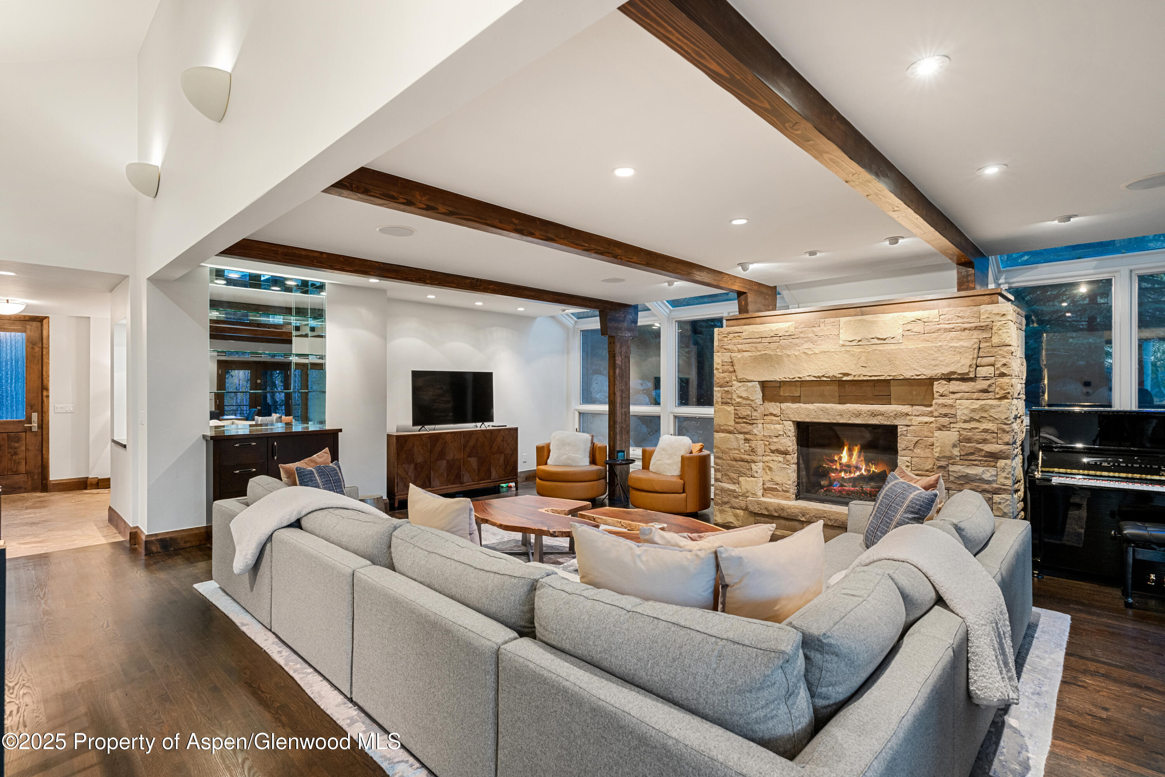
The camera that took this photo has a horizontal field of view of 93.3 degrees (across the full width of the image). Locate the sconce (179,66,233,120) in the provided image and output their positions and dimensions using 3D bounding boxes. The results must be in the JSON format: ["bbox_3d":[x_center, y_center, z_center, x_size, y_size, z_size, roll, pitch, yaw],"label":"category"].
[{"bbox_3d":[-2.169,-1.646,3.126,0.430,0.200,0.185,0,0,43],"label":"sconce"}]

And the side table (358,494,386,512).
[{"bbox_3d":[-2.056,1.245,5.300,0.340,0.384,0.340,0,0,44],"label":"side table"}]

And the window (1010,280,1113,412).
[{"bbox_3d":[4.186,-0.347,4.853,0.740,1.220,0.080,0,0,44],"label":"window"}]

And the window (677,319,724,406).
[{"bbox_3d":[1.515,-0.342,7.202,0.747,1.175,0.080,0,0,44],"label":"window"}]

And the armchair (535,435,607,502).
[{"bbox_3d":[-0.146,1.077,7.104,0.920,0.690,0.920,0,0,3],"label":"armchair"}]

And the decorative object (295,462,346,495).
[{"bbox_3d":[-1.964,0.767,4.100,0.380,0.430,0.140,0,-18,-46],"label":"decorative object"}]

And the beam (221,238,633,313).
[{"bbox_3d":[-0.948,-1.009,5.568,0.123,0.152,4.662,0,0,44],"label":"beam"}]

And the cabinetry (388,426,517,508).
[{"bbox_3d":[-1.714,0.992,7.290,0.450,0.875,1.740,0,0,44],"label":"cabinetry"}]

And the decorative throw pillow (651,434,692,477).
[{"bbox_3d":[1.059,0.801,6.500,0.180,0.460,0.490,28,-18,-38],"label":"decorative throw pillow"}]

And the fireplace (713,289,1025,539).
[{"bbox_3d":[2.534,0.348,5.165,2.487,2.156,0.841,0,0,44],"label":"fireplace"}]

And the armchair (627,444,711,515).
[{"bbox_3d":[1.065,1.105,6.650,0.920,0.690,0.900,0,0,-33],"label":"armchair"}]

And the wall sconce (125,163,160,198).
[{"bbox_3d":[-3.572,-1.660,4.442,0.430,0.200,0.185,0,0,43],"label":"wall sconce"}]

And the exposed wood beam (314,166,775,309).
[{"bbox_3d":[0.426,-0.998,4.251,0.123,0.170,4.662,0,0,44],"label":"exposed wood beam"}]

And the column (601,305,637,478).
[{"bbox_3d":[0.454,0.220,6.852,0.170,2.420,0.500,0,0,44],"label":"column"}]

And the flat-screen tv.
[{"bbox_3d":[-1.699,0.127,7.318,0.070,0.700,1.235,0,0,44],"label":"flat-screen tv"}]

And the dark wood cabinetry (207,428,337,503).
[{"bbox_3d":[-3.067,0.933,5.438,0.640,1.010,1.150,0,0,44],"label":"dark wood cabinetry"}]

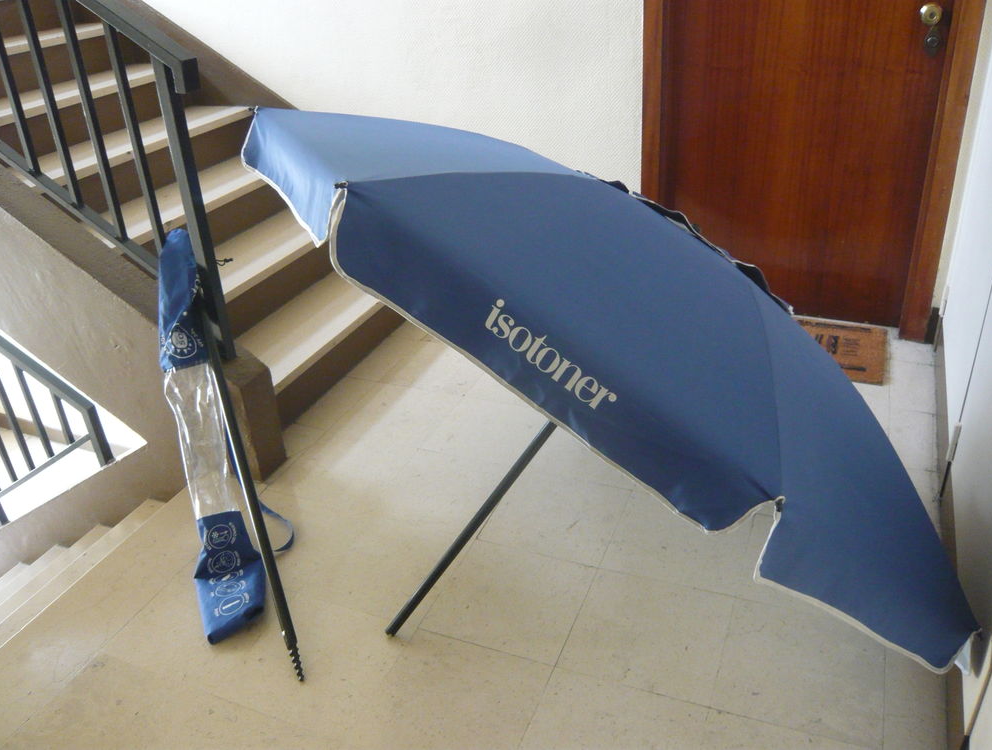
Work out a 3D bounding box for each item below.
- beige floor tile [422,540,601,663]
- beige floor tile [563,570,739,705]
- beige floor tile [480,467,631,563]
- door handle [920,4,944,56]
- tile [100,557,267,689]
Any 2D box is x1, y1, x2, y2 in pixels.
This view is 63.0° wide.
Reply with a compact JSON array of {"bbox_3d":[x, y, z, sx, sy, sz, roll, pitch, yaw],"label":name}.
[{"bbox_3d":[0.033,0.479,1.728,0.300,0.012,0.300,9,31,21],"label":"beige floor tile"},{"bbox_3d":[0.310,0.518,1.624,0.300,0.012,0.300,9,31,21],"label":"beige floor tile"},{"bbox_3d":[0.149,0.343,1.969,0.300,0.012,0.300,9,31,21],"label":"beige floor tile"},{"bbox_3d":[1.251,-0.990,2.318,0.065,0.155,0.065,9,31,21],"label":"door handle"},{"bbox_3d":[-0.625,0.522,1.704,0.300,0.012,0.300,9,31,21],"label":"tile"}]

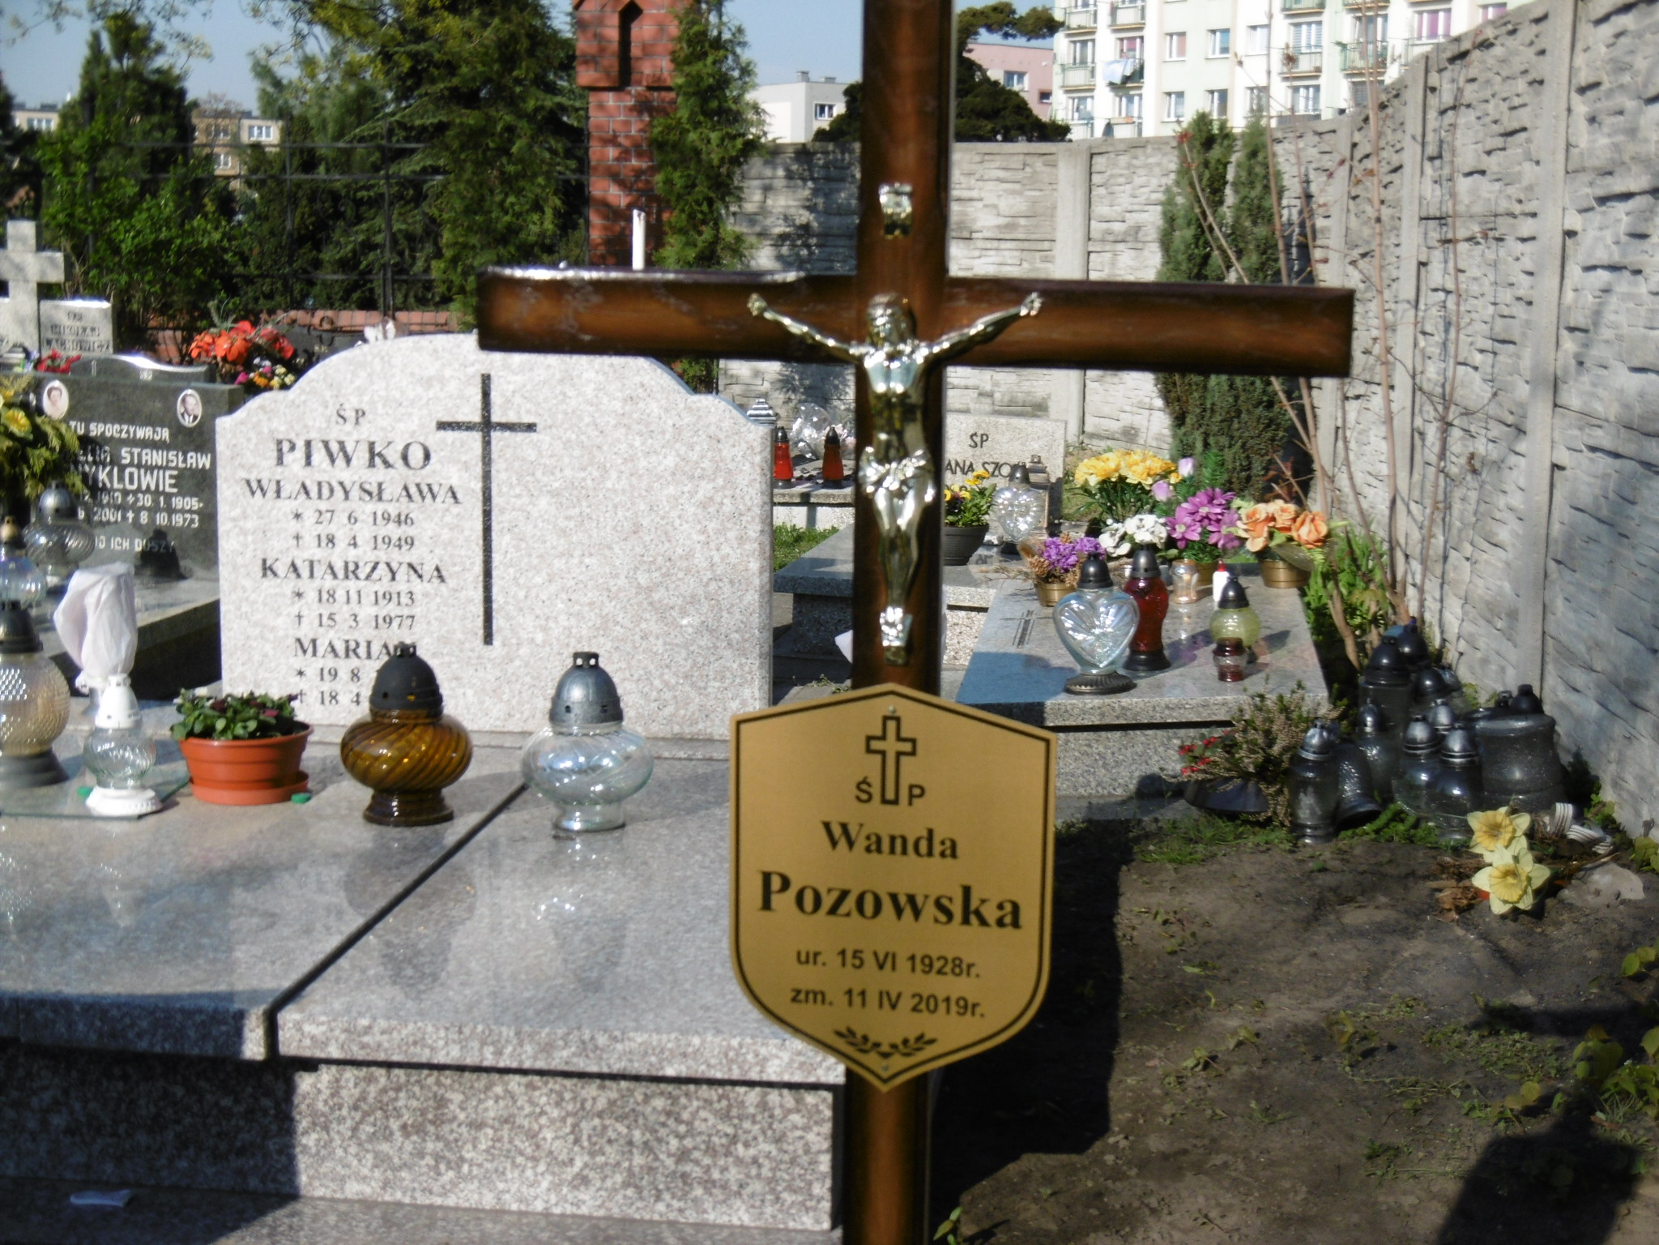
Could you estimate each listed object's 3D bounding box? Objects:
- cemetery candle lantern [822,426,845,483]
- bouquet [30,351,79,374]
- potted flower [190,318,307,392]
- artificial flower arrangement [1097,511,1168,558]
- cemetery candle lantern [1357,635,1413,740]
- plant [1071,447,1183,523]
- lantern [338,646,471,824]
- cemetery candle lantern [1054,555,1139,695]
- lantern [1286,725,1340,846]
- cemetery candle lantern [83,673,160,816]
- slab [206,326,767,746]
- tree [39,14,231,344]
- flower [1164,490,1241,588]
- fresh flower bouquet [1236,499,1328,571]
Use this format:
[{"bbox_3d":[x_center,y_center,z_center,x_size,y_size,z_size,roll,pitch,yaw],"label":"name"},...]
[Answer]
[{"bbox_3d":[0.016,-0.653,11.034,0.086,0.215,0.086,1,8,0],"label":"cemetery candle lantern"},{"bbox_3d":[-2.873,-0.955,10.500,0.178,0.107,0.170,2,8,10],"label":"bouquet"},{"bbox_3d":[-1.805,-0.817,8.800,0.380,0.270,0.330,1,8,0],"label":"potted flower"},{"bbox_3d":[0.751,-0.204,7.020,0.180,0.150,0.170,1,8,0],"label":"artificial flower arrangement"},{"bbox_3d":[1.257,0.199,6.394,0.118,0.320,0.118,1,8,7],"label":"cemetery candle lantern"},{"bbox_3d":[0.754,-0.319,7.200,0.280,0.260,0.260,1,8,0],"label":"plant"},{"bbox_3d":[-0.649,0.167,4.339,0.206,0.275,0.206,2,8,10],"label":"lantern"},{"bbox_3d":[0.597,0.000,6.324,0.188,0.301,0.154,1,8,7],"label":"cemetery candle lantern"},{"bbox_3d":[0.996,0.325,5.806,0.105,0.247,0.105,1,8,7],"label":"lantern"},{"bbox_3d":[-1.145,0.189,4.573,0.125,0.225,0.125,1,8,0],"label":"cemetery candle lantern"},{"bbox_3d":[-0.568,-0.152,4.779,0.955,0.669,0.080,2,8,10],"label":"slab"},{"bbox_3d":[-5.891,-3.665,24.000,1.628,3.045,1.600,2,8,10],"label":"tree"},{"bbox_3d":[1.021,-0.239,7.739,0.214,0.264,0.204,1,8,7],"label":"flower"},{"bbox_3d":[1.223,-0.236,7.643,0.249,0.199,0.210,1,8,7],"label":"fresh flower bouquet"}]

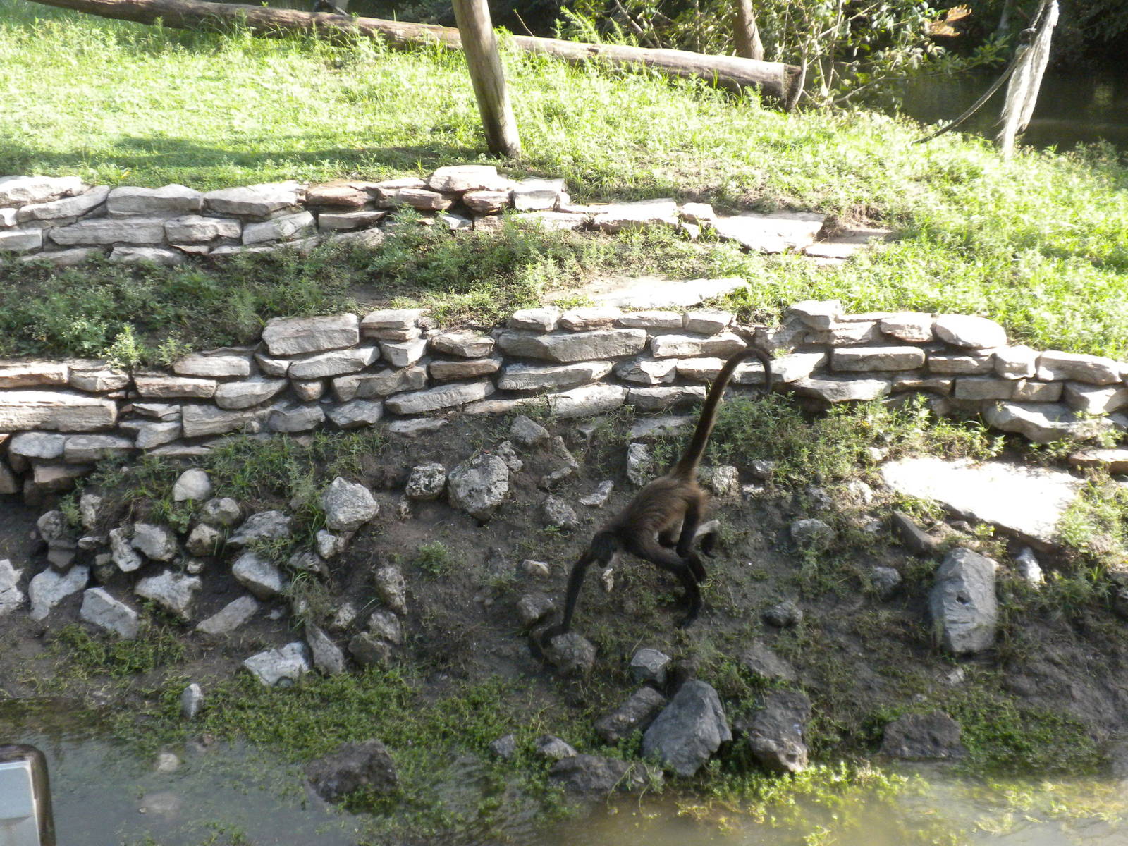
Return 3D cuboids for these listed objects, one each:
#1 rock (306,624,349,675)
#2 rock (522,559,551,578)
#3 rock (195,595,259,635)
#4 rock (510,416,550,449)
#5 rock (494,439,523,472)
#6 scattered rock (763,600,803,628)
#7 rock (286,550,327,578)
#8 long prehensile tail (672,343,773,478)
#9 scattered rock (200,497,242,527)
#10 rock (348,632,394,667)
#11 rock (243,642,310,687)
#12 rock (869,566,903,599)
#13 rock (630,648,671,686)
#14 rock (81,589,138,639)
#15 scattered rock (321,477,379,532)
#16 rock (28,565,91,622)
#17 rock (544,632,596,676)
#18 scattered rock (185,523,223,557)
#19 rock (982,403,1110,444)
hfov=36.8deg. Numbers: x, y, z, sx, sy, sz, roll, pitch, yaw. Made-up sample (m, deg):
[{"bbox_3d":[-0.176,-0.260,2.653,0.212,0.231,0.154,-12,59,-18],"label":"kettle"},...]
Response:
[{"bbox_3d":[-0.960,0.910,6.850,0.105,0.100,0.250,-17,51,-14],"label":"rock"},{"bbox_3d":[-0.114,0.596,6.928,0.113,0.051,0.086,0,20,-1],"label":"rock"},{"bbox_3d":[-1.383,0.788,6.970,0.275,0.075,0.105,-28,49,-28],"label":"rock"},{"bbox_3d":[-0.137,0.034,6.836,0.164,0.128,0.139,0,18,0],"label":"rock"},{"bbox_3d":[-0.240,0.145,7.320,0.123,0.116,0.113,-1,20,-2],"label":"rock"},{"bbox_3d":[0.803,0.700,6.217,0.149,0.098,0.126,0,18,0],"label":"scattered rock"},{"bbox_3d":[-1.076,0.593,7.100,0.170,0.090,0.110,22,42,26],"label":"rock"},{"bbox_3d":[0.557,-0.043,5.970,0.350,0.470,0.150,-6,19,-19],"label":"long prehensile tail"},{"bbox_3d":[-1.480,0.384,7.314,0.175,0.082,0.143,-4,20,-12],"label":"scattered rock"},{"bbox_3d":[-0.778,0.914,6.850,0.180,0.125,0.140,10,33,16],"label":"rock"},{"bbox_3d":[-0.988,0.833,5.843,0.234,0.138,0.143,0,18,0],"label":"rock"},{"bbox_3d":[1.136,0.562,5.974,0.118,0.105,0.099,0,18,0],"label":"rock"},{"bbox_3d":[0.294,0.826,5.736,0.137,0.116,0.113,0,18,0],"label":"rock"},{"bbox_3d":[-1.863,0.779,6.950,0.265,0.110,0.130,30,50,29],"label":"rock"},{"bbox_3d":[-0.915,0.351,7.252,0.244,0.182,0.212,-3,20,-7],"label":"scattered rock"},{"bbox_3d":[-1.955,0.657,6.560,0.235,0.207,0.153,0,18,0],"label":"rock"},{"bbox_3d":[0.022,0.835,6.131,0.188,0.154,0.160,0,18,0],"label":"rock"},{"bbox_3d":[-1.317,0.429,6.200,0.135,0.115,0.111,0,18,0],"label":"scattered rock"},{"bbox_3d":[2.112,0.002,7.389,0.550,0.102,0.281,6,21,16],"label":"rock"}]

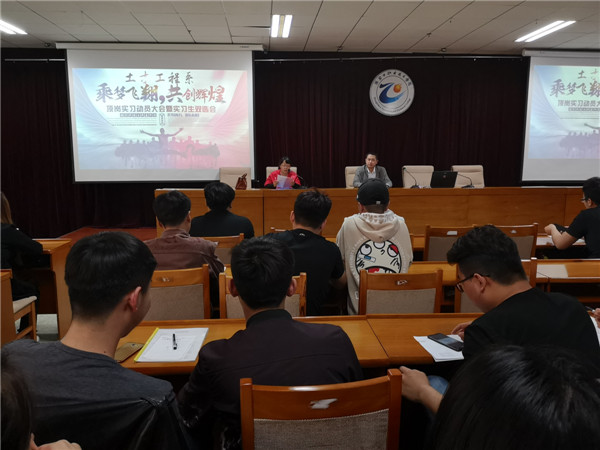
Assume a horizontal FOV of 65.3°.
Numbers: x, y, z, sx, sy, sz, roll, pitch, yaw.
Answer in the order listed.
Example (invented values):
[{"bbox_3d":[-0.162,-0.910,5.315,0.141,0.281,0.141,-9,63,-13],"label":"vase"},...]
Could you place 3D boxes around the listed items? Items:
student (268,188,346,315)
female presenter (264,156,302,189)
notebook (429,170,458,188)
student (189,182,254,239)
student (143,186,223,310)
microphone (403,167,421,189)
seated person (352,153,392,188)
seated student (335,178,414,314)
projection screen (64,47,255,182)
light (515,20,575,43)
[{"bbox_3d":[0.031,0.444,2.660,0.480,1.304,0.720,-1,8,-4],"label":"student"},{"bbox_3d":[-0.249,-0.419,7.114,0.540,1.215,0.700,-1,8,-4],"label":"female presenter"},{"bbox_3d":[2.149,-0.674,6.957,0.375,0.240,0.300,-1,8,-4],"label":"notebook"},{"bbox_3d":[-0.572,0.318,3.609,0.480,1.285,0.720,-1,8,-4],"label":"student"},{"bbox_3d":[-0.661,0.450,2.648,0.500,1.297,0.720,-1,8,-4],"label":"student"},{"bbox_3d":[1.655,-0.697,6.946,0.130,0.290,0.260,-4,9,-28],"label":"microphone"},{"bbox_3d":[1.111,-0.465,7.212,0.570,1.275,0.700,-1,8,-4],"label":"seated person"},{"bbox_3d":[0.406,0.401,2.784,0.480,1.353,0.720,-1,8,-4],"label":"seated student"},{"bbox_3d":[-2.249,-1.778,7.627,2.980,2.160,0.080,-1,8,-4],"label":"projection screen"},{"bbox_3d":[3.622,-2.883,6.958,0.280,0.080,1.200,-1,8,-4],"label":"light"}]

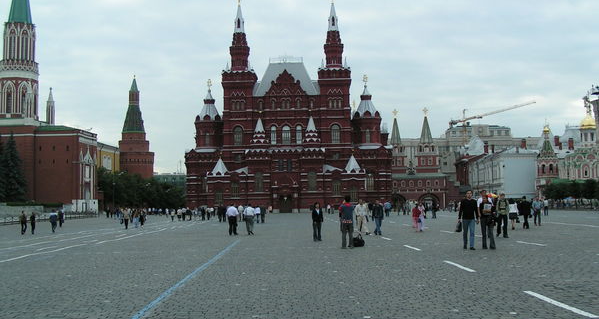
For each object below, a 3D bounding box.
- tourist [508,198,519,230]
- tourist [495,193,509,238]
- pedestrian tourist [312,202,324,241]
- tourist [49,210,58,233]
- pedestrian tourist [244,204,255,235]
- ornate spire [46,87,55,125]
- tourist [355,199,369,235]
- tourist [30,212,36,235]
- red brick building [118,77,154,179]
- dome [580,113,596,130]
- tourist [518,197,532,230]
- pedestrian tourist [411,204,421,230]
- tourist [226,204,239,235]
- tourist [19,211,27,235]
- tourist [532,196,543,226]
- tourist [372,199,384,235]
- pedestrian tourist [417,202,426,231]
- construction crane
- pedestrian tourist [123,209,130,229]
[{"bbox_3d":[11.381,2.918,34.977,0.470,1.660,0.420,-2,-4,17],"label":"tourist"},{"bbox_3d":[8.110,2.251,26.148,0.550,1.760,0.500,-2,-4,6],"label":"tourist"},{"bbox_3d":[0.784,2.698,28.313,0.500,1.660,0.340,-1,-4,0],"label":"pedestrian tourist"},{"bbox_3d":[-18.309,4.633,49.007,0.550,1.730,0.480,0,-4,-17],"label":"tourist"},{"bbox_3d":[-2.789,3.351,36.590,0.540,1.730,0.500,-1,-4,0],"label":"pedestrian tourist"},{"bbox_3d":[-65.799,-14.028,174.000,2.300,10.000,2.300,0,-4,-6],"label":"ornate spire"},{"bbox_3d":[3.061,2.845,32.300,0.650,1.760,0.500,1,-4,-19],"label":"tourist"},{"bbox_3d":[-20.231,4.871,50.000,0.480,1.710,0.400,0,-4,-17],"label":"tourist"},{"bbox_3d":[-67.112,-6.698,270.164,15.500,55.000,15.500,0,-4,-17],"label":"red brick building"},{"bbox_3d":[73.855,-9.711,168.000,4.100,4.100,4.100,-1,-4,0],"label":"dome"},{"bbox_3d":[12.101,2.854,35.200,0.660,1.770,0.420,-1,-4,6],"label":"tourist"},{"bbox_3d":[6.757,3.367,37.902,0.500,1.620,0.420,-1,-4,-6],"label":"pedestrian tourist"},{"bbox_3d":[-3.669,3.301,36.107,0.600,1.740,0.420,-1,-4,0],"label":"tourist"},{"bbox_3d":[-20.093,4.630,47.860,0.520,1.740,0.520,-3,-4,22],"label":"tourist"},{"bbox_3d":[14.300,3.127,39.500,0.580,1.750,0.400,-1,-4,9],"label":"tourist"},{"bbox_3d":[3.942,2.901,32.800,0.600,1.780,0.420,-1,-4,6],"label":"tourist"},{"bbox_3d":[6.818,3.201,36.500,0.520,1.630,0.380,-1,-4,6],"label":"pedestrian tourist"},{"bbox_3d":[103.074,-1.596,355.244,3.000,58.084,78.765,0,-4,-18],"label":"construction crane"},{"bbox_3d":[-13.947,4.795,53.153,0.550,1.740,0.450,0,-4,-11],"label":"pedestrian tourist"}]

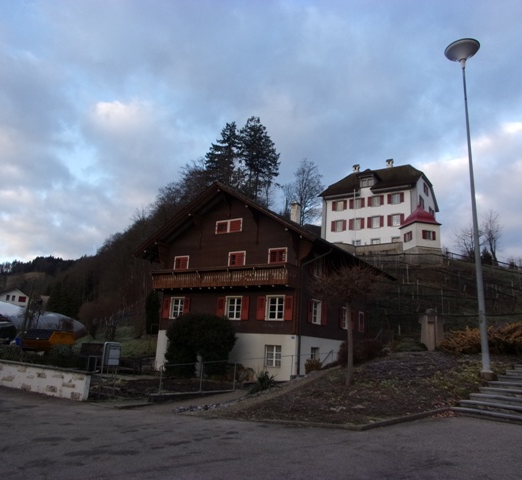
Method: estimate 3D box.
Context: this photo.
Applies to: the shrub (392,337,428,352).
[{"bbox_3d":[5.479,3.894,17.071,1.400,0.580,1.100,-1,-15,18],"label":"shrub"}]

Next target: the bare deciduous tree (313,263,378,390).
[{"bbox_3d":[2.594,2.453,13.742,1.950,3.640,1.900,1,-14,11],"label":"bare deciduous tree"}]

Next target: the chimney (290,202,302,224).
[{"bbox_3d":[2.408,-1.827,31.792,0.520,1.576,0.520,-7,-17,36],"label":"chimney"}]

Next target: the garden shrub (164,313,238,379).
[{"bbox_3d":[-2.847,4.852,21.429,3.200,2.853,2.900,3,-13,0],"label":"garden shrub"}]

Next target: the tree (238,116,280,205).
[{"bbox_3d":[-0.396,-10.265,76.383,7.100,22.216,6.800,3,-13,0],"label":"tree"}]

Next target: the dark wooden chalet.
[{"bbox_3d":[0.634,3.432,31.463,13.300,11.200,12.700,-6,-17,34],"label":"dark wooden chalet"}]

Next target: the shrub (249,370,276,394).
[{"bbox_3d":[0.054,4.987,16.292,0.950,0.744,0.900,3,-13,0],"label":"shrub"}]

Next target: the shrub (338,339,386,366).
[{"bbox_3d":[4.661,5.181,21.435,2.200,1.201,1.800,3,-13,0],"label":"shrub"}]

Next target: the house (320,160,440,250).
[{"bbox_3d":[17.511,-4.121,68.192,14.100,15.400,13.200,-5,-17,31],"label":"house"}]

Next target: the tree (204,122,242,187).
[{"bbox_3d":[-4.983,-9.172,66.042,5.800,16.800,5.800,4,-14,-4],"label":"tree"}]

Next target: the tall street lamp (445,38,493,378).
[{"bbox_3d":[6.183,-1.303,13.423,1.130,10.278,1.130,3,-13,0],"label":"tall street lamp"}]

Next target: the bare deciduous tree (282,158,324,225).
[{"bbox_3d":[6.698,-6.519,74.553,6.600,14.205,6.200,3,-13,0],"label":"bare deciduous tree"}]

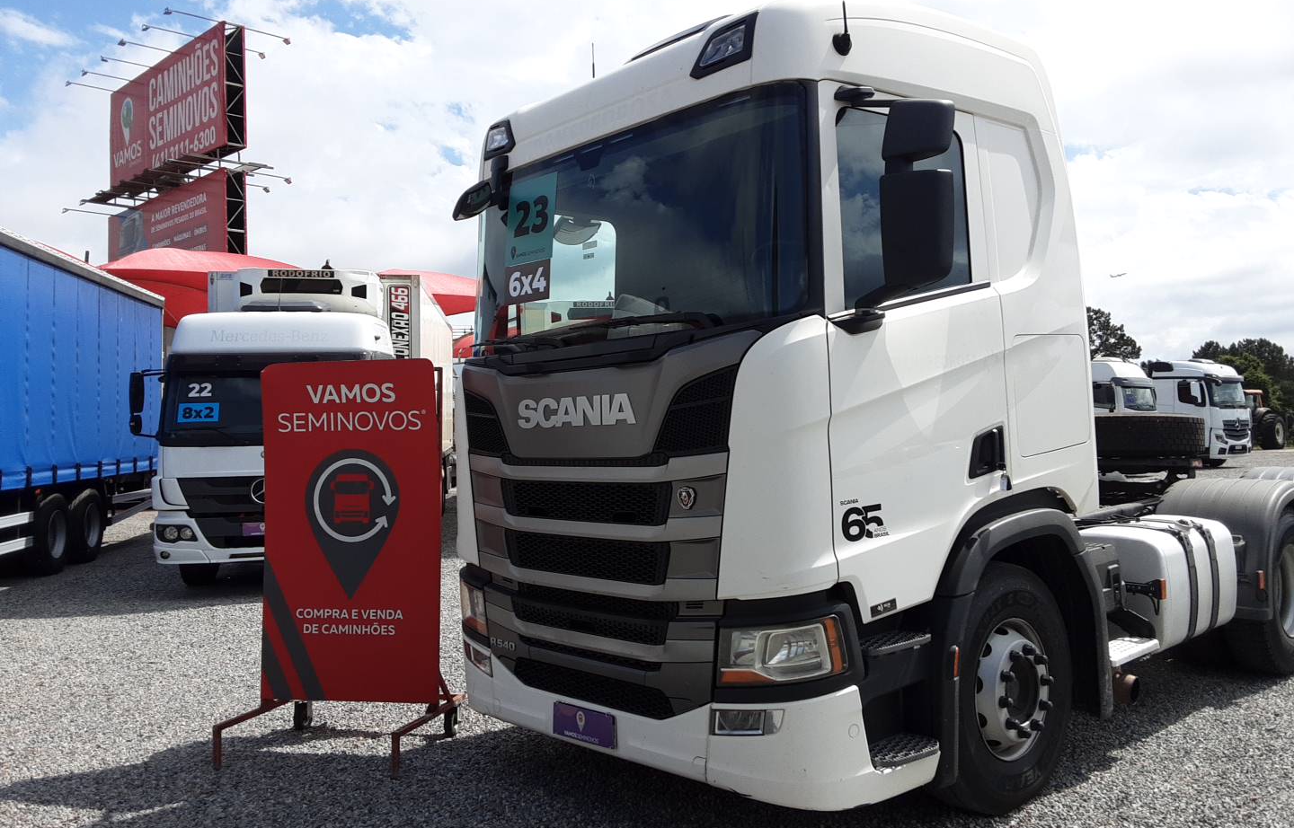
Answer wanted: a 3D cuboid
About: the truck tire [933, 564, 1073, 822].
[{"bbox_3d":[1.468,1.150,4.533,1.040,1.040,0.300,0,-2,-42],"label":"truck tire"}]

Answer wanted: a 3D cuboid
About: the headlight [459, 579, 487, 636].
[{"bbox_3d":[-0.829,0.936,5.154,0.200,0.225,0.430,0,-2,-34],"label":"headlight"}]

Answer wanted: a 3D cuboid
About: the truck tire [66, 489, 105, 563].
[{"bbox_3d":[-7.803,1.542,14.425,0.300,1.020,1.020,-1,-1,-10],"label":"truck tire"}]

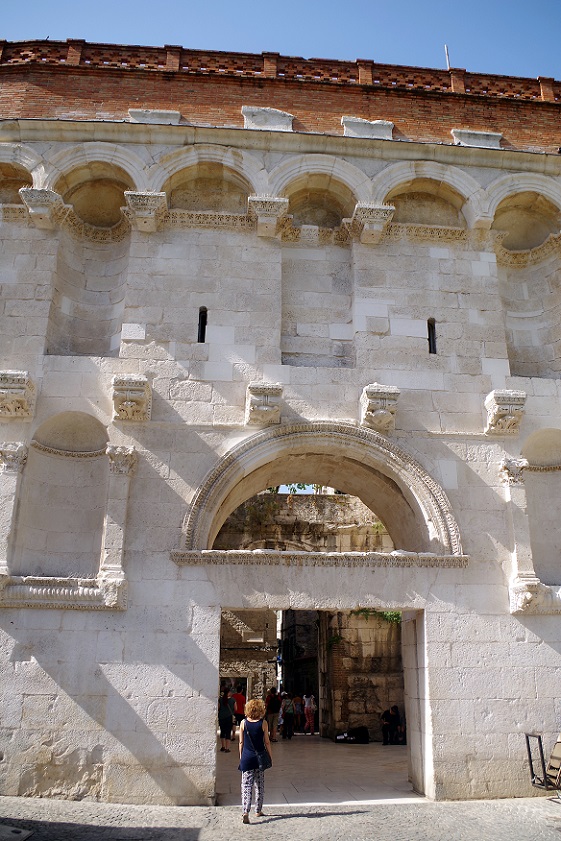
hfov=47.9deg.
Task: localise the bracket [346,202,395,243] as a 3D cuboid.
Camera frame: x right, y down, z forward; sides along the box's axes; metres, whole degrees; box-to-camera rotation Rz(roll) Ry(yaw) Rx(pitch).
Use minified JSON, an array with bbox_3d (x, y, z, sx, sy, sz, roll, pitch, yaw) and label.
[{"bbox_3d":[2.050,-4.403,14.239,0.918,0.499,0.680,2,-19,-5],"label":"bracket"}]

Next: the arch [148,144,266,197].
[{"bbox_3d":[-1.555,-5.575,14.402,2.547,1.332,0.470,2,-19,-5],"label":"arch"}]

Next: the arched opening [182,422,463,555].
[{"bbox_3d":[0.800,1.488,12.960,5.367,2.649,1.200,2,-19,-5],"label":"arched opening"}]

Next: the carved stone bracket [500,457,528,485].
[{"bbox_3d":[4.676,1.065,12.777,0.523,0.512,0.380,2,-19,-5],"label":"carved stone bracket"}]

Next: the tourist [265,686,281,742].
[{"bbox_3d":[-0.242,9.818,21.075,0.550,1.654,0.380,2,-21,-3],"label":"tourist"}]

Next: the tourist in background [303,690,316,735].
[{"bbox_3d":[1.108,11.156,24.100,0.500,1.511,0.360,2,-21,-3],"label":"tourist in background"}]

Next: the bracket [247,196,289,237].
[{"bbox_3d":[-0.291,-4.532,14.052,0.871,0.538,0.680,2,-19,-5],"label":"bracket"}]

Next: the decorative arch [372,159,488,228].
[{"bbox_3d":[3.553,-5.388,15.040,2.750,1.750,0.650,2,-20,-4],"label":"decorative arch"}]

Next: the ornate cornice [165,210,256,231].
[{"bbox_3d":[-1.620,-4.553,14.397,2.050,0.430,0.260,2,-20,-4],"label":"ornate cornice"}]

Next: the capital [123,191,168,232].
[{"bbox_3d":[-2.939,-4.557,13.799,0.875,0.493,0.680,2,-19,-5],"label":"capital"}]

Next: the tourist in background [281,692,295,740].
[{"bbox_3d":[0.279,10.622,22.696,0.480,1.535,0.340,2,-21,-3],"label":"tourist in background"}]

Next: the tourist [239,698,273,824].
[{"bbox_3d":[-0.427,5.341,9.992,0.480,1.700,0.380,2,-19,-5],"label":"tourist"}]

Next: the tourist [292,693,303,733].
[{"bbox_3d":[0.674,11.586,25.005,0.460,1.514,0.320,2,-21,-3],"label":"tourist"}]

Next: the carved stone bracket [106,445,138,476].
[{"bbox_3d":[-3.086,0.776,12.243,0.550,0.600,0.330,2,-20,-4],"label":"carved stone bracket"}]

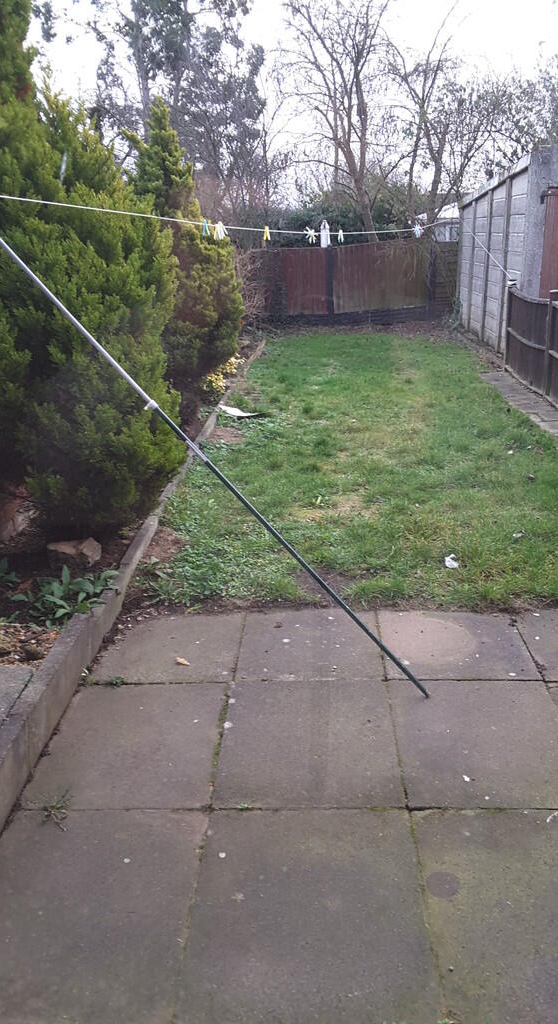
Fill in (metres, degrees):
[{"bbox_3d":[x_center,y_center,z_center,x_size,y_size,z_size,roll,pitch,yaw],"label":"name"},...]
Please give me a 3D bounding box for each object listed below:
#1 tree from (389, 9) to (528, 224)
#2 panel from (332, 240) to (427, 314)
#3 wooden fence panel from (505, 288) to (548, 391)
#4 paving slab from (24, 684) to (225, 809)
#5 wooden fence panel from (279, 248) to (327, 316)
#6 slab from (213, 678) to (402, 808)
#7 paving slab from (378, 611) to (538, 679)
[{"bbox_3d":[3.428,-6.648,17.724,2.599,5.531,2.600,-1,17,2],"label":"tree"},{"bbox_3d":[1.818,-4.237,16.427,1.780,1.200,0.050,-1,17,2],"label":"panel"},{"bbox_3d":[2.631,-1.838,9.766,0.050,0.900,1.860,-1,17,2],"label":"wooden fence panel"},{"bbox_3d":[-0.486,0.810,3.195,0.591,0.050,0.810,-1,17,2],"label":"paving slab"},{"bbox_3d":[0.432,-4.157,16.501,0.900,1.170,0.050,-1,17,2],"label":"wooden fence panel"},{"bbox_3d":[0.109,0.801,3.171,0.591,0.050,0.810,-1,17,2],"label":"slab"},{"bbox_3d":[0.733,0.573,3.866,0.591,0.050,0.690,-1,17,2],"label":"paving slab"}]

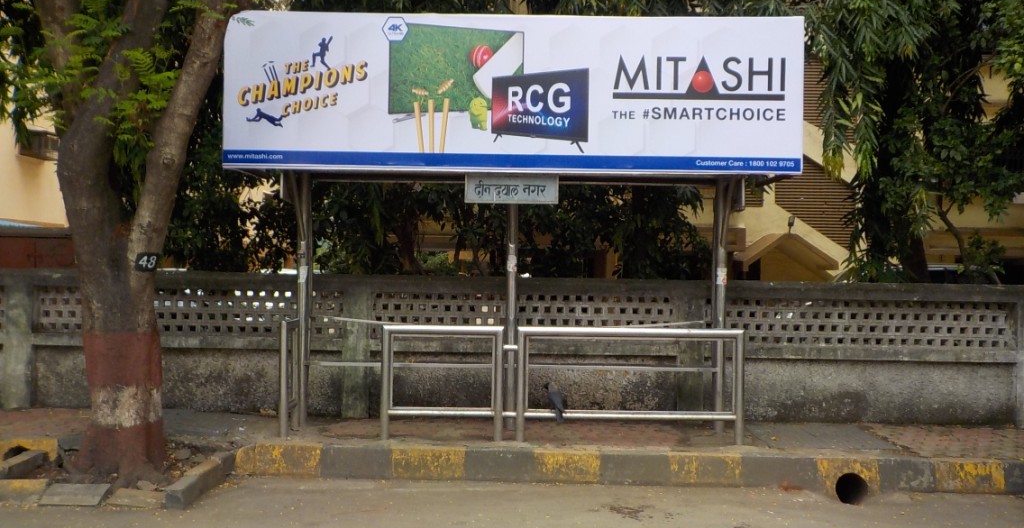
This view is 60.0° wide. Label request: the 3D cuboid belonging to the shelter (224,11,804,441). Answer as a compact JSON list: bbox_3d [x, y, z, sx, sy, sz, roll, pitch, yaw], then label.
[{"bbox_3d":[0.030,-0.310,8.500,5.130,3.800,1.350,1,0,1],"label":"shelter"}]

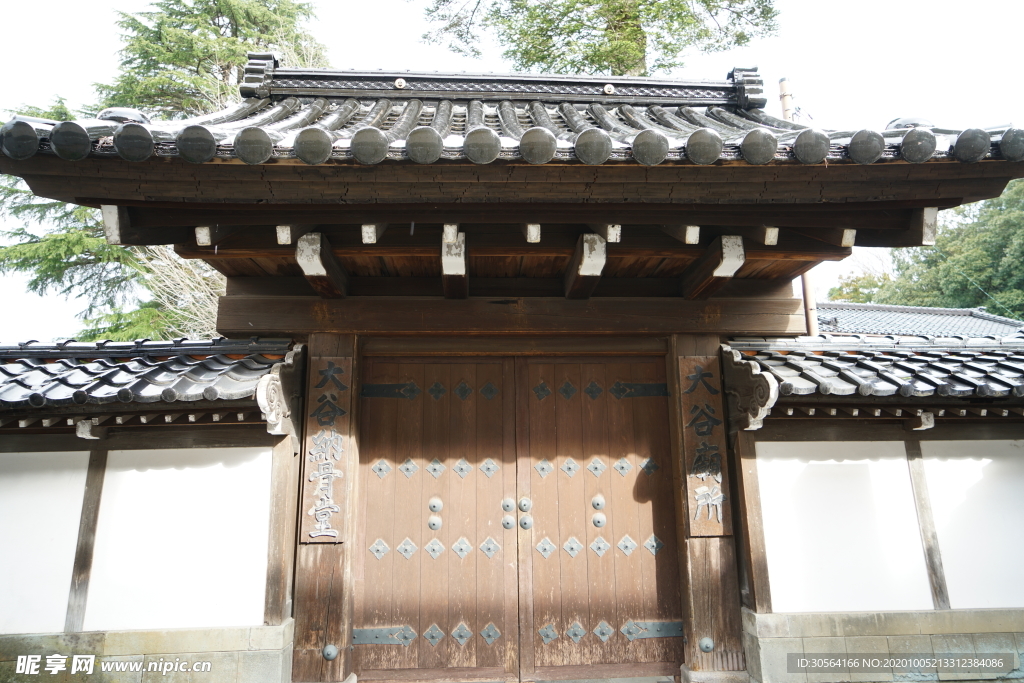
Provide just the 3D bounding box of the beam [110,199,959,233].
[{"bbox_3d":[0.184,-0.702,3.773,4.744,0.139,0.130,0,-11,-3],"label":"beam"}]

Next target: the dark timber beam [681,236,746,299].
[{"bbox_3d":[1.372,-0.485,4.746,0.134,0.224,0.878,0,-11,-3],"label":"dark timber beam"}]

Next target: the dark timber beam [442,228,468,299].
[{"bbox_3d":[-0.382,-0.481,4.656,0.138,0.224,0.878,0,-11,-3],"label":"dark timber beam"}]

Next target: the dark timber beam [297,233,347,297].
[{"bbox_3d":[-1.261,-0.479,4.610,0.134,0.224,0.878,0,-11,-3],"label":"dark timber beam"}]

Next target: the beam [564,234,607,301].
[{"bbox_3d":[0.493,-0.483,4.701,0.133,0.224,0.878,0,-11,-3],"label":"beam"}]

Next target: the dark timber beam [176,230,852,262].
[{"bbox_3d":[0.062,-0.712,4.669,4.526,0.204,0.182,0,-11,-3],"label":"dark timber beam"}]

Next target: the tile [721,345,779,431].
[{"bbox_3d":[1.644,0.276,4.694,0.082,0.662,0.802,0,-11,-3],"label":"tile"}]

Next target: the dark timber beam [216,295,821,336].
[{"bbox_3d":[0.037,-0.166,5.086,4.258,0.254,0.288,0,-11,-3],"label":"dark timber beam"}]

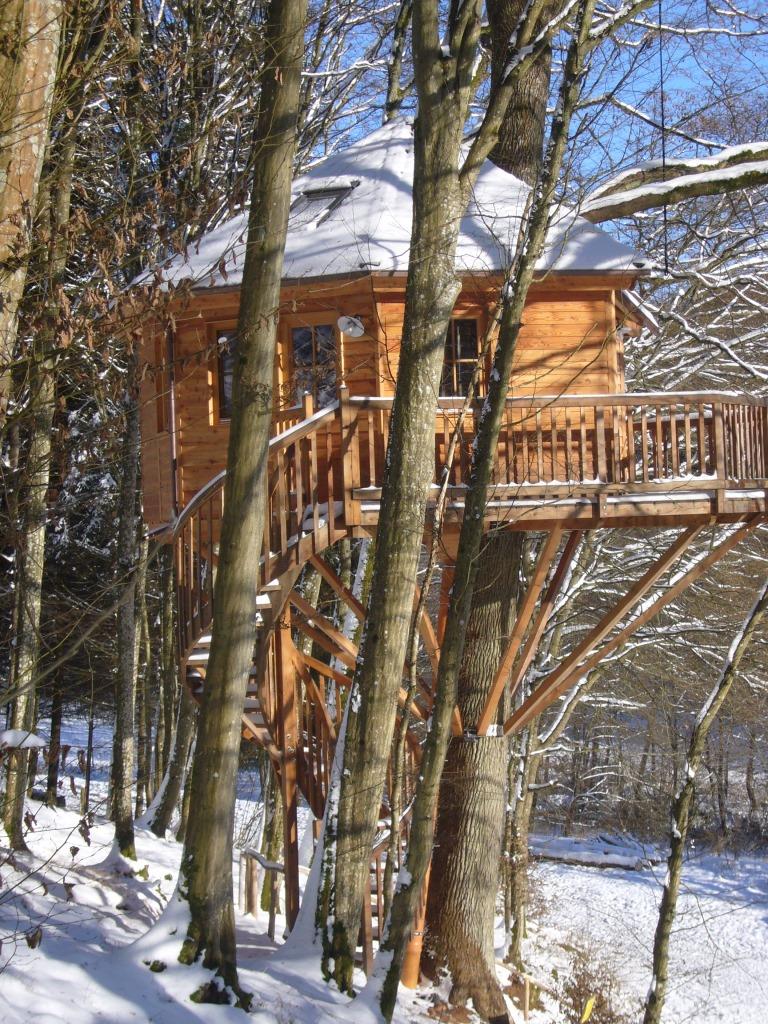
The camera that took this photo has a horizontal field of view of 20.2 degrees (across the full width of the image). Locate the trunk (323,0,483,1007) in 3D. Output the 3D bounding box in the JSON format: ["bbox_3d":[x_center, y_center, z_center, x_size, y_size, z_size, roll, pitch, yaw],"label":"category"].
[{"bbox_3d":[0.122,-0.085,16.000,0.650,7.400,0.550,5,0,0],"label":"trunk"}]

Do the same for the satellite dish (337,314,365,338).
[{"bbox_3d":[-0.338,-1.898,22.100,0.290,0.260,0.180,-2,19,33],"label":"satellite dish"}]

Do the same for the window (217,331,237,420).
[{"bbox_3d":[-1.556,-1.460,23.100,0.600,0.950,0.100,-3,-1,38],"label":"window"}]

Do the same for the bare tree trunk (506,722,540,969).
[{"bbox_3d":[1.583,3.784,24.500,0.330,2.800,0.330,-2,-1,0],"label":"bare tree trunk"}]

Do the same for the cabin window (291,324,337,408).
[{"bbox_3d":[-0.735,-1.521,22.500,0.600,0.910,0.100,-3,-1,38],"label":"cabin window"}]

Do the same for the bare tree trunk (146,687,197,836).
[{"bbox_3d":[-2.497,2.946,25.500,0.340,1.900,0.320,9,0,0],"label":"bare tree trunk"}]

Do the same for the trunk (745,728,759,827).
[{"bbox_3d":[7.488,5.389,44.000,0.250,2.200,0.250,-2,-1,0],"label":"trunk"}]

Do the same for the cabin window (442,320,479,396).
[{"bbox_3d":[0.728,-1.533,22.300,0.580,0.930,0.100,-2,-1,-19],"label":"cabin window"}]

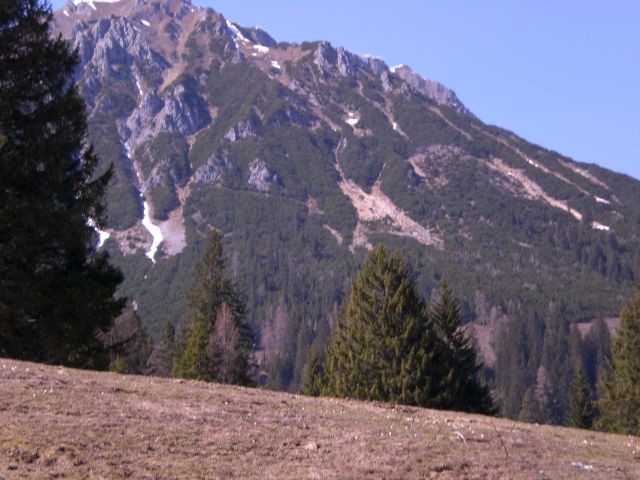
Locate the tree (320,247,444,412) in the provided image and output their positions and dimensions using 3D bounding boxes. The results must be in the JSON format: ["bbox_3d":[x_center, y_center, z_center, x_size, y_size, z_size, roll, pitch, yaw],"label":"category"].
[{"bbox_3d":[2.642,3.657,68.000,5.000,6.900,5.000,0,-4,0],"label":"tree"}]

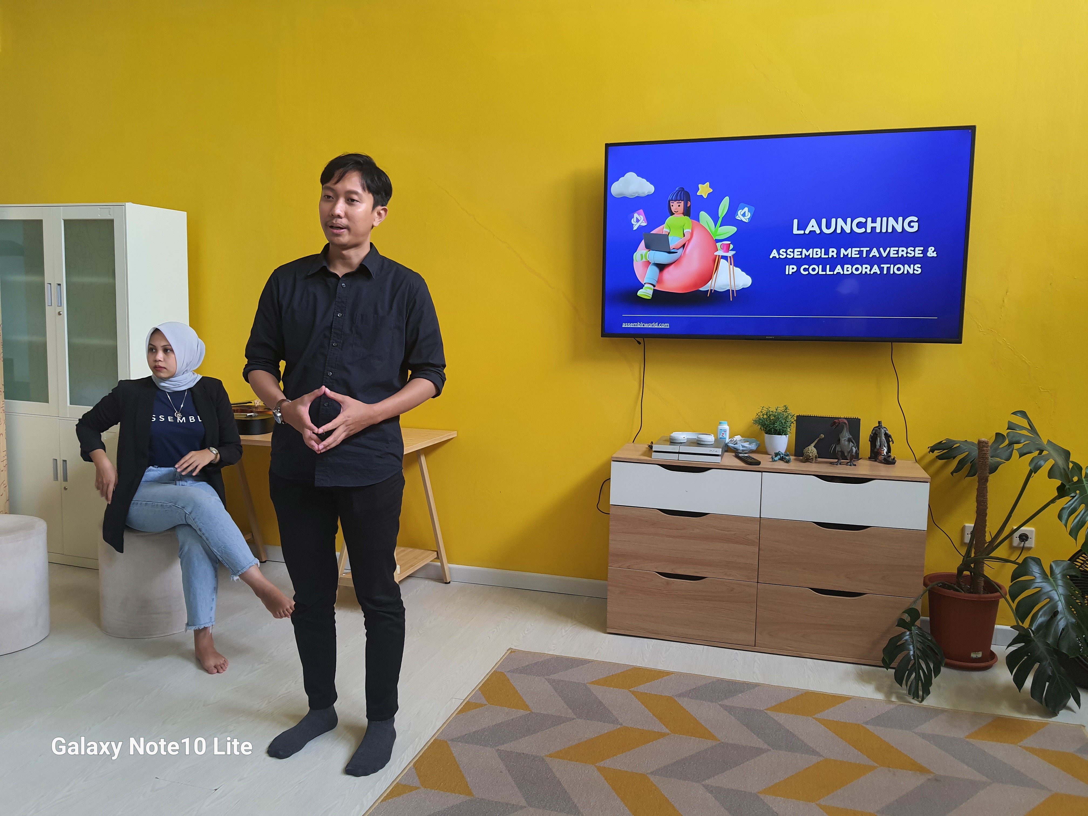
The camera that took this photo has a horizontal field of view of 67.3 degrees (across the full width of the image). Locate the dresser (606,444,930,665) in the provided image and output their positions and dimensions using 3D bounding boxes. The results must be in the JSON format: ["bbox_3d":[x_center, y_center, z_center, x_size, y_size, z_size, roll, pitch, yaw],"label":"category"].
[{"bbox_3d":[0.899,0.582,3.401,1.200,0.748,0.356,3,8,17],"label":"dresser"}]

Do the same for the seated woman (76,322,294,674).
[{"bbox_3d":[-1.420,0.309,3.242,0.700,1.287,0.720,-3,8,-24],"label":"seated woman"}]

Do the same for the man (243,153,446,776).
[{"bbox_3d":[-0.577,0.171,2.437,0.620,1.780,0.400,1,7,7],"label":"man"}]

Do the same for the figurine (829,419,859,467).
[{"bbox_3d":[1.212,0.132,3.281,0.110,0.181,0.175,7,10,40],"label":"figurine"}]

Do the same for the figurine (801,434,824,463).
[{"bbox_3d":[1.087,0.163,3.311,0.075,0.110,0.115,6,9,35],"label":"figurine"}]

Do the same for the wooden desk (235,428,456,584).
[{"bbox_3d":[-1.191,0.492,3.923,1.420,0.757,0.580,3,8,17],"label":"wooden desk"}]

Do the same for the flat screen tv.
[{"bbox_3d":[0.957,-0.694,3.381,1.433,0.825,0.060,3,8,17],"label":"flat screen tv"}]

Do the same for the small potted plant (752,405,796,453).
[{"bbox_3d":[0.971,0.093,3.453,0.165,0.210,0.155,3,8,17],"label":"small potted plant"}]

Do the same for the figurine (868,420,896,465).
[{"bbox_3d":[1.367,0.135,3.300,0.108,0.173,0.095,3,8,19],"label":"figurine"}]

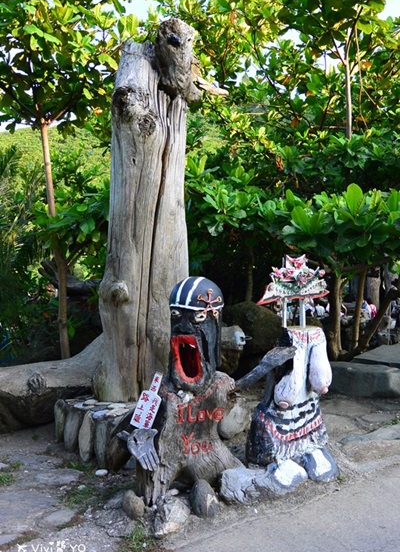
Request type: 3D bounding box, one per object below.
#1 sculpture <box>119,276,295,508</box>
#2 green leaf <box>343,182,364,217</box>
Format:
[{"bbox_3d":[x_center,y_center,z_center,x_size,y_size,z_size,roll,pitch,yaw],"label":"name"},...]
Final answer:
[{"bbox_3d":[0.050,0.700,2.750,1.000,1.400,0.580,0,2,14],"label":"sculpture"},{"bbox_3d":[1.364,-0.680,4.000,0.180,0.290,0.080,0,2,12],"label":"green leaf"}]

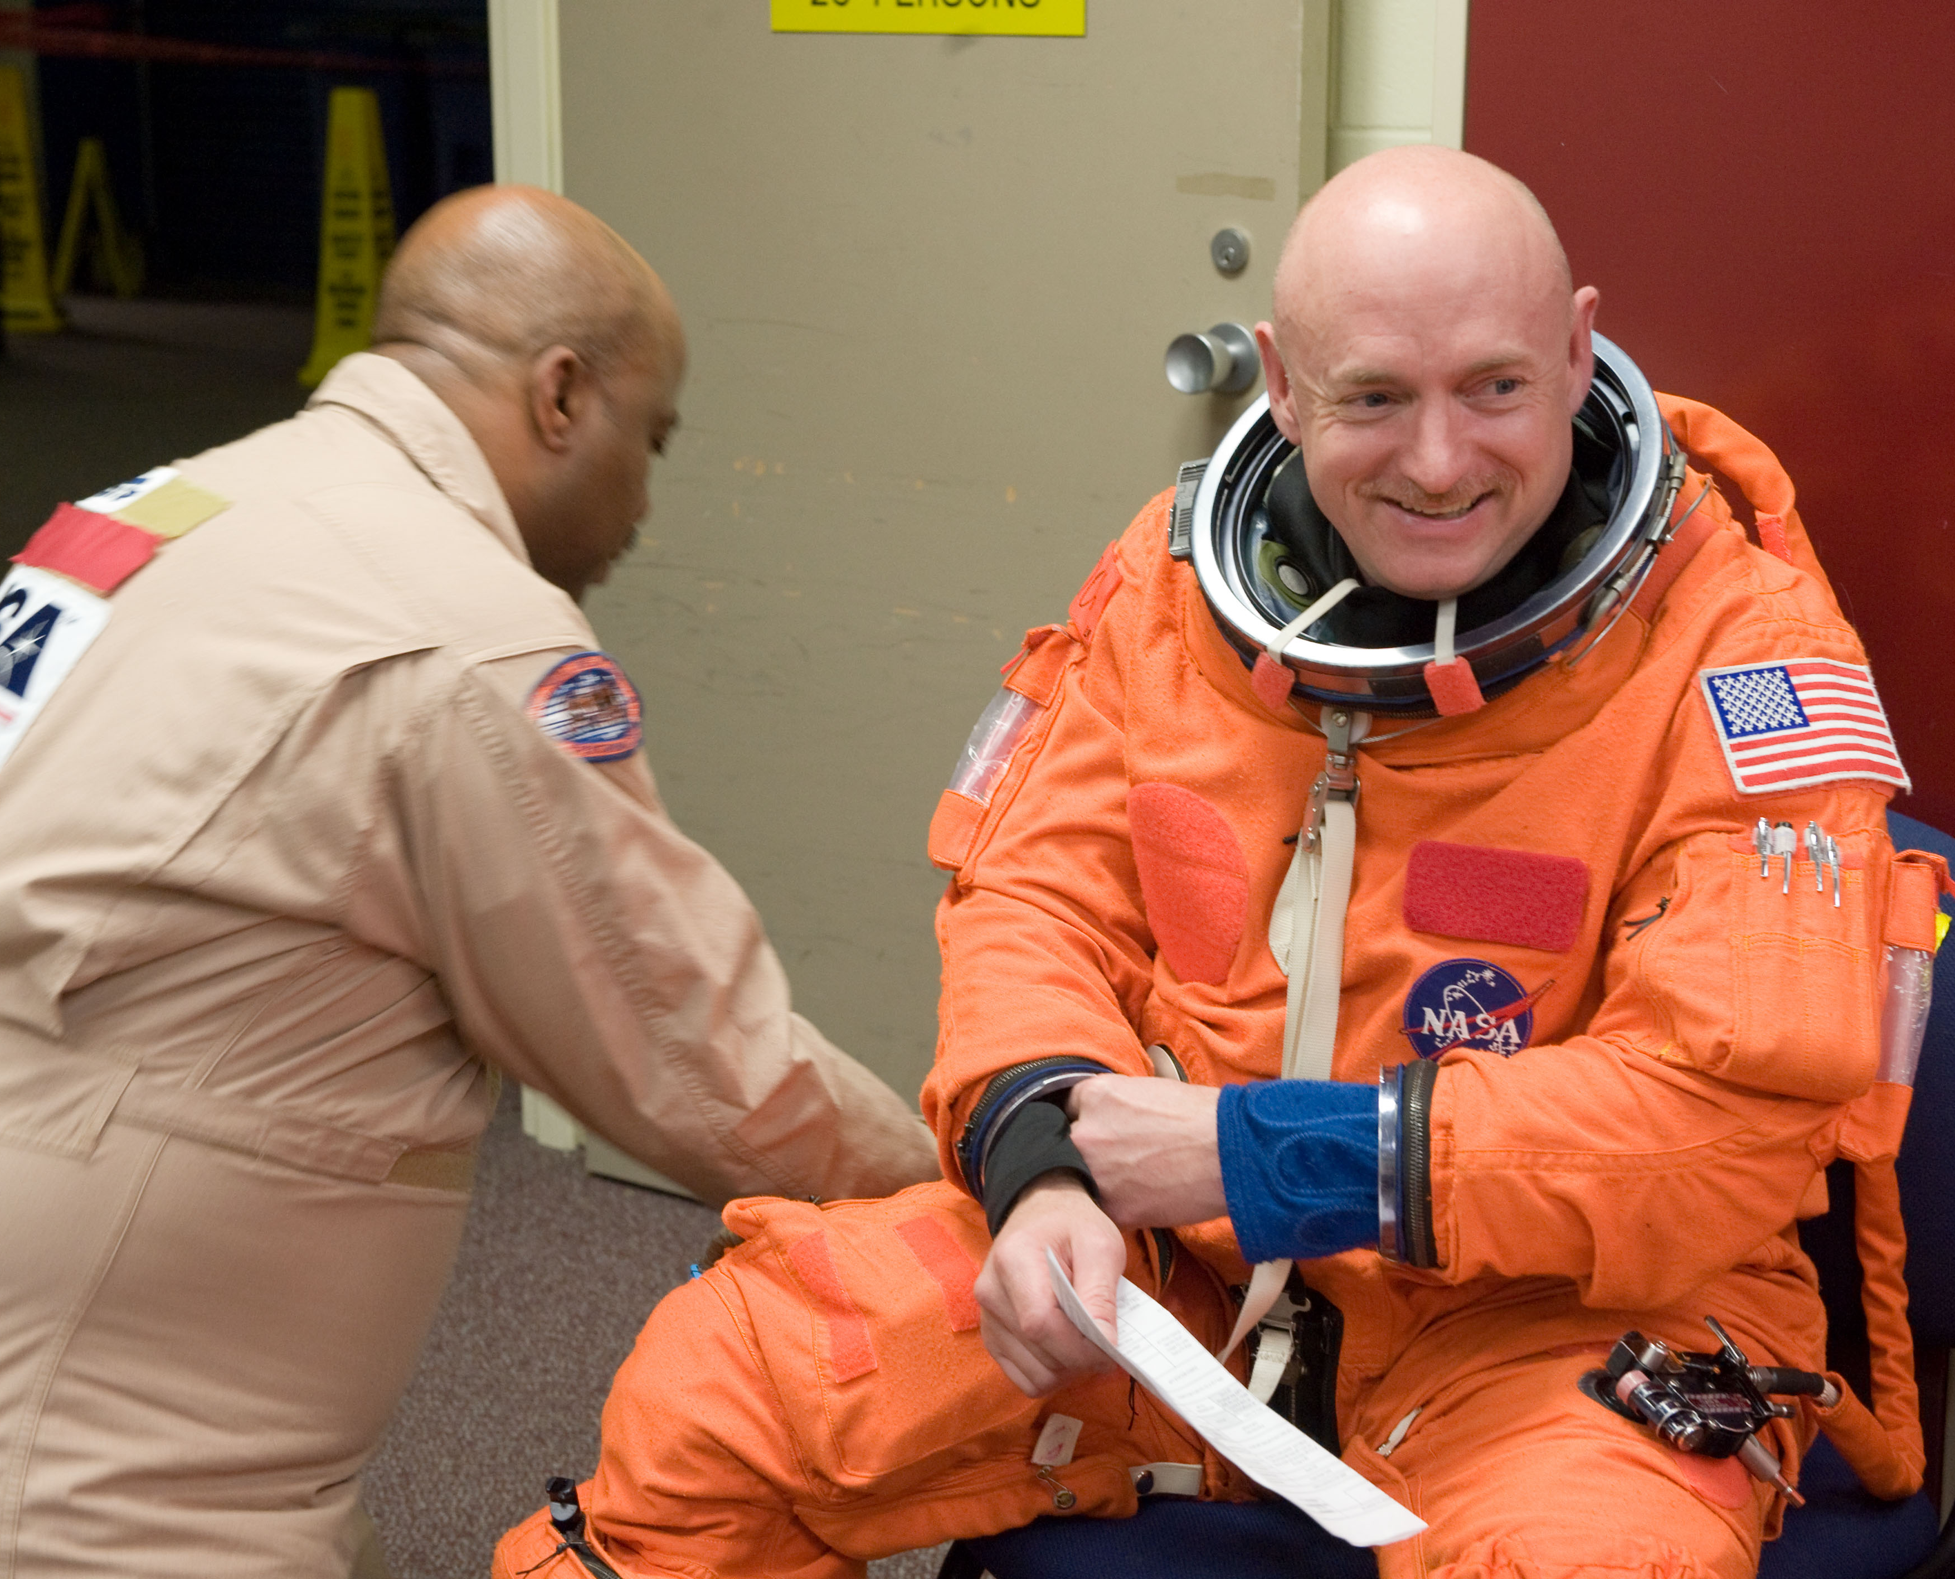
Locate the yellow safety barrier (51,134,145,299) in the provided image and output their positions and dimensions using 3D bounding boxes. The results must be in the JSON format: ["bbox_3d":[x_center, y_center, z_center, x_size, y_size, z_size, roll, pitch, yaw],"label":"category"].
[{"bbox_3d":[-3.429,-2.229,14.328,0.320,0.620,0.290,0,13,-1],"label":"yellow safety barrier"}]

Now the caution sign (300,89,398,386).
[{"bbox_3d":[-1.917,-1.718,11.443,0.310,0.914,0.310,4,14,16],"label":"caution sign"}]

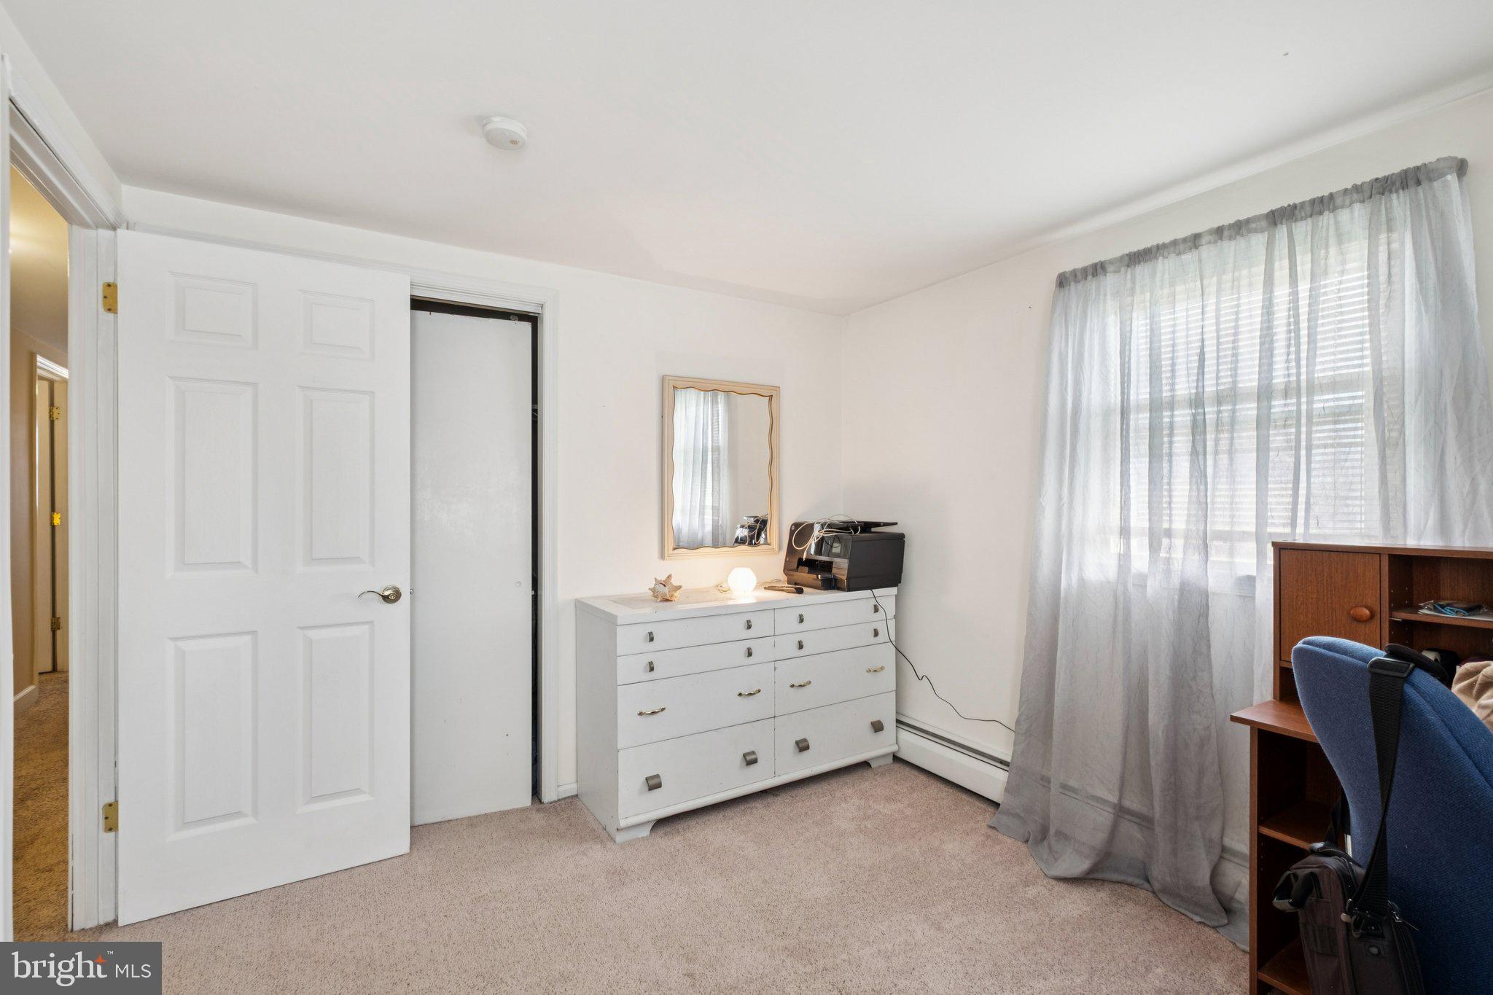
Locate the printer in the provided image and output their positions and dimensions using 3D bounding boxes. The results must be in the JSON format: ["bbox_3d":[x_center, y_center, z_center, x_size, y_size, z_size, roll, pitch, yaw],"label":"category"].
[{"bbox_3d":[0.498,0.290,3.161,0.417,0.306,0.427,0,0,-32],"label":"printer"}]

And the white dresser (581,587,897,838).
[{"bbox_3d":[0.000,0.860,2.849,1.397,0.833,0.489,0,0,-31],"label":"white dresser"}]

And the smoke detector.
[{"bbox_3d":[-0.641,-0.965,1.653,0.114,0.036,0.114,0,0,-31],"label":"smoke detector"}]

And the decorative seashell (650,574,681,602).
[{"bbox_3d":[-0.354,0.388,2.713,0.129,0.111,0.113,0,0,17],"label":"decorative seashell"}]

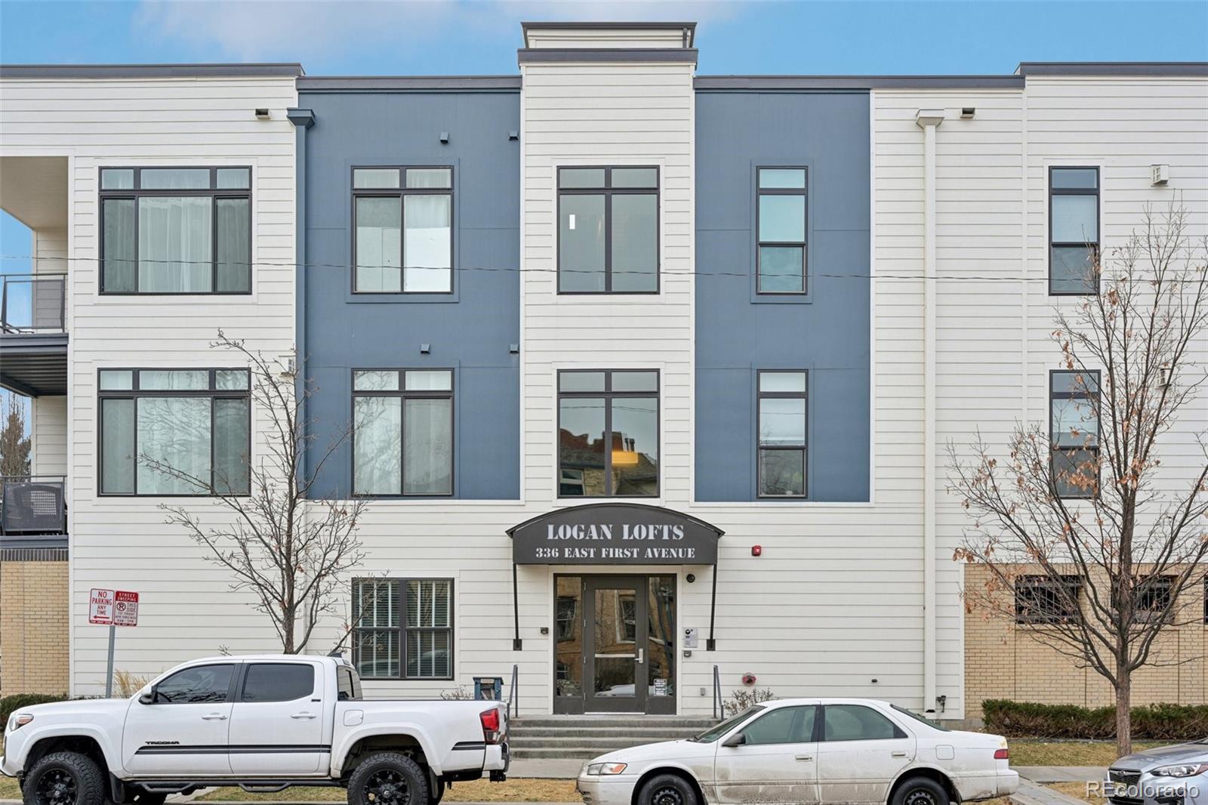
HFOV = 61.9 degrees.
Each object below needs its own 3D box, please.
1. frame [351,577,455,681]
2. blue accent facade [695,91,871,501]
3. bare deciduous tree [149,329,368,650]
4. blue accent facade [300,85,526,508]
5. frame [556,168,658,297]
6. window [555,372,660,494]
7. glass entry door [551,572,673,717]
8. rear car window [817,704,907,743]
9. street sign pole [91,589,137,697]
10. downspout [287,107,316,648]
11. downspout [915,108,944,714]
[{"bbox_3d":[-3.526,3.970,17.650,1.771,1.787,0.130,0,0,0],"label":"frame"},{"bbox_3d":[3.141,-1.861,17.650,3.071,7.196,0.200,0,0,0],"label":"blue accent facade"},{"bbox_3d":[-5.480,2.150,16.000,3.500,6.400,3.000,0,0,0],"label":"bare deciduous tree"},{"bbox_3d":[-3.406,-1.898,17.650,3.915,7.188,0.200,0,0,0],"label":"blue accent facade"},{"bbox_3d":[0.085,-3.007,17.650,1.809,2.258,0.130,0,0,0],"label":"frame"},{"bbox_3d":[0.084,0.550,17.650,1.784,2.225,0.130,0,0,0],"label":"window"},{"bbox_3d":[0.203,4.235,17.650,2.144,2.448,0.150,0,0,0],"label":"glass entry door"},{"bbox_3d":[2.765,3.405,10.700,0.930,0.410,0.100,0,-9,0],"label":"rear car window"},{"bbox_3d":[-6.440,3.700,13.100,0.610,2.600,0.080,3,0,0],"label":"street sign pole"},{"bbox_3d":[-5.270,0.120,17.540,0.440,10.400,0.220,0,0,0],"label":"downspout"},{"bbox_3d":[5.690,0.170,17.540,0.440,10.500,0.220,0,0,0],"label":"downspout"}]

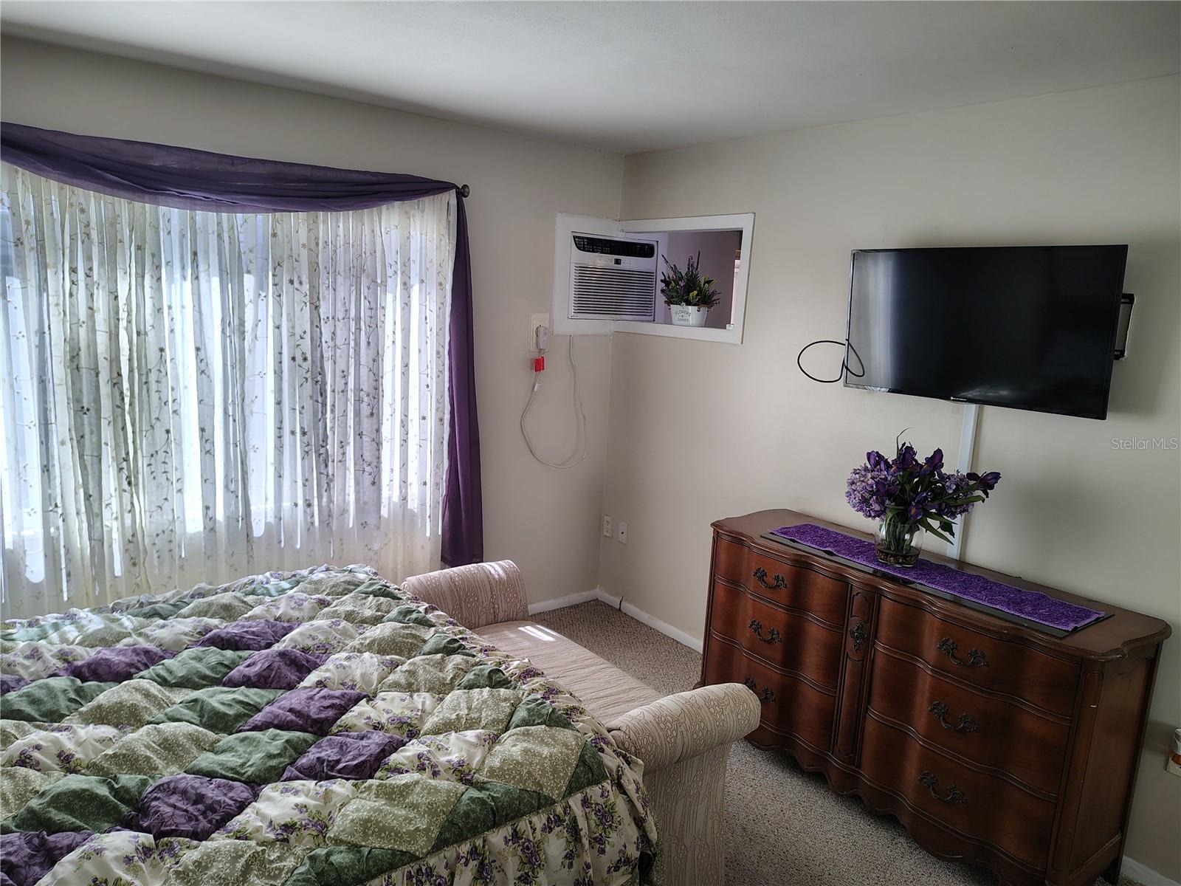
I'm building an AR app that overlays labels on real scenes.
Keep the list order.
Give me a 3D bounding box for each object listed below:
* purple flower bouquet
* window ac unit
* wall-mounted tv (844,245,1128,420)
[{"bbox_3d":[1.127,0.201,2.816,0.380,0.450,0.460,-5,13,-38],"label":"purple flower bouquet"},{"bbox_3d":[0.003,-0.909,4.521,0.595,0.435,0.450,-5,13,-38],"label":"window ac unit"},{"bbox_3d":[1.297,-0.401,2.789,0.070,0.517,0.907,-14,19,-38],"label":"wall-mounted tv"}]

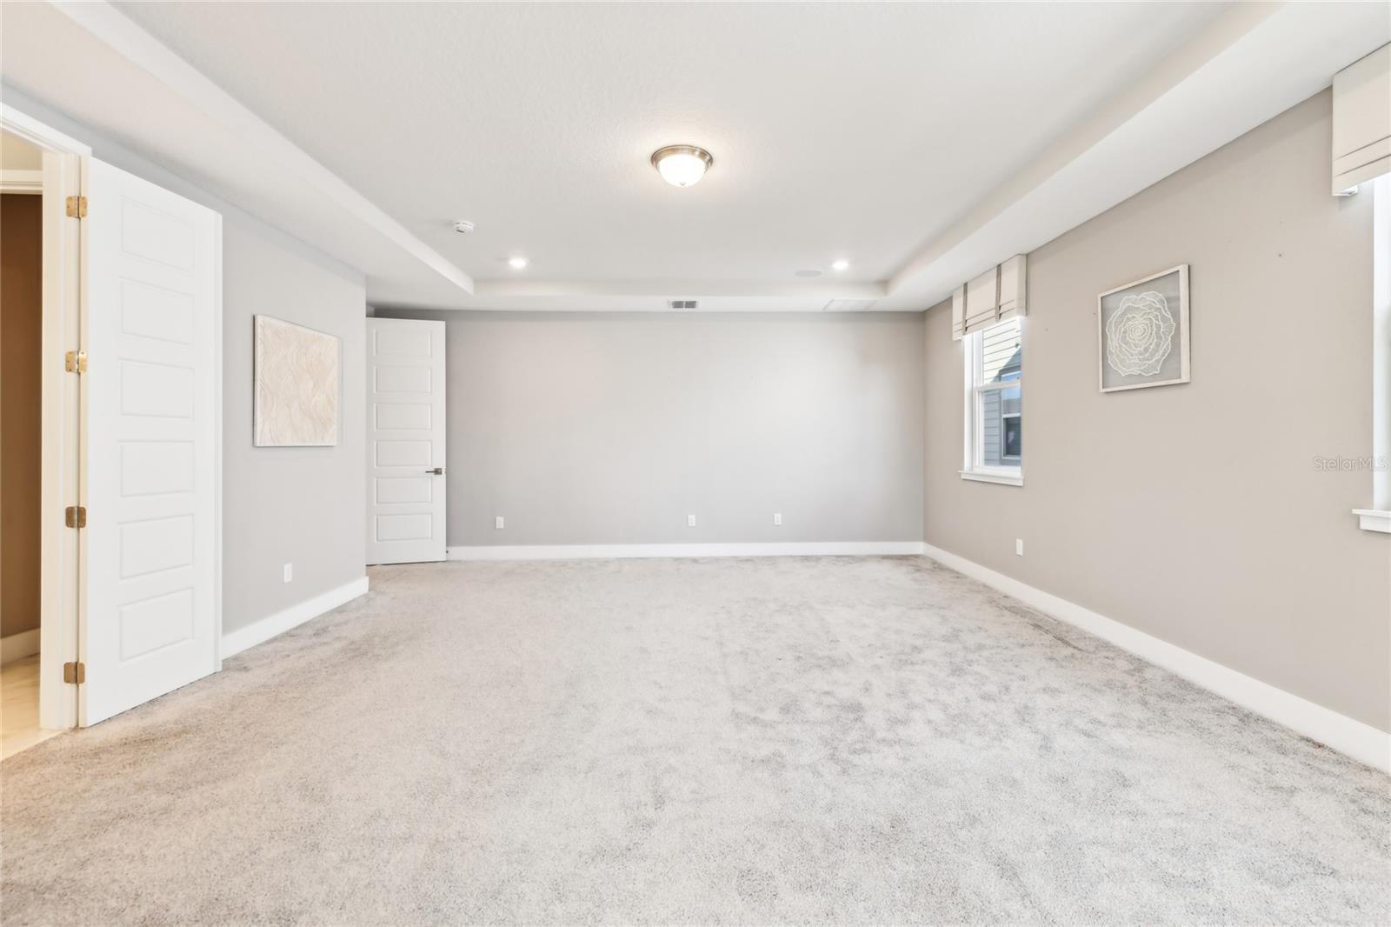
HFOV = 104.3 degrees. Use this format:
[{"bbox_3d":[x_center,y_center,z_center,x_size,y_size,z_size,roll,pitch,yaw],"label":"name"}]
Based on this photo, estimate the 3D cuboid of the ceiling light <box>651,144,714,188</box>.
[{"bbox_3d":[-0.071,-1.550,2.900,0.330,0.135,0.330,0,1,0],"label":"ceiling light"}]

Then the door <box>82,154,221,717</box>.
[{"bbox_3d":[-2.585,-0.118,2.595,0.040,2.440,0.585,0,1,5],"label":"door"}]

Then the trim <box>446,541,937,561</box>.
[{"bbox_3d":[-0.135,0.926,5.735,5.240,0.137,0.018,0,1,-3],"label":"trim"}]

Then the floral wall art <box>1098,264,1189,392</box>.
[{"bbox_3d":[2.530,-0.737,3.078,0.030,0.607,0.590,0,1,-1],"label":"floral wall art"}]

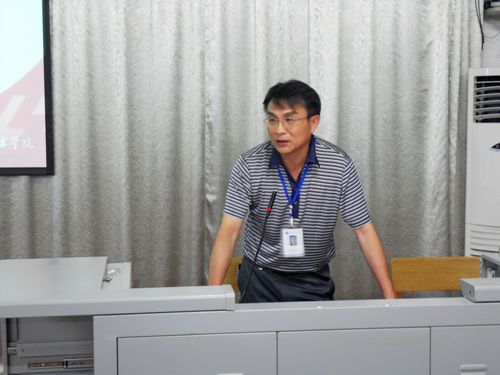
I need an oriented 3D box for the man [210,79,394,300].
[{"bbox_3d":[0.178,0.413,3.215,0.640,1.560,0.500,0,5,1],"label":"man"}]

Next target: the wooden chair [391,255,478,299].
[{"bbox_3d":[0.790,0.722,3.852,0.410,0.820,0.460,0,5,-4],"label":"wooden chair"}]

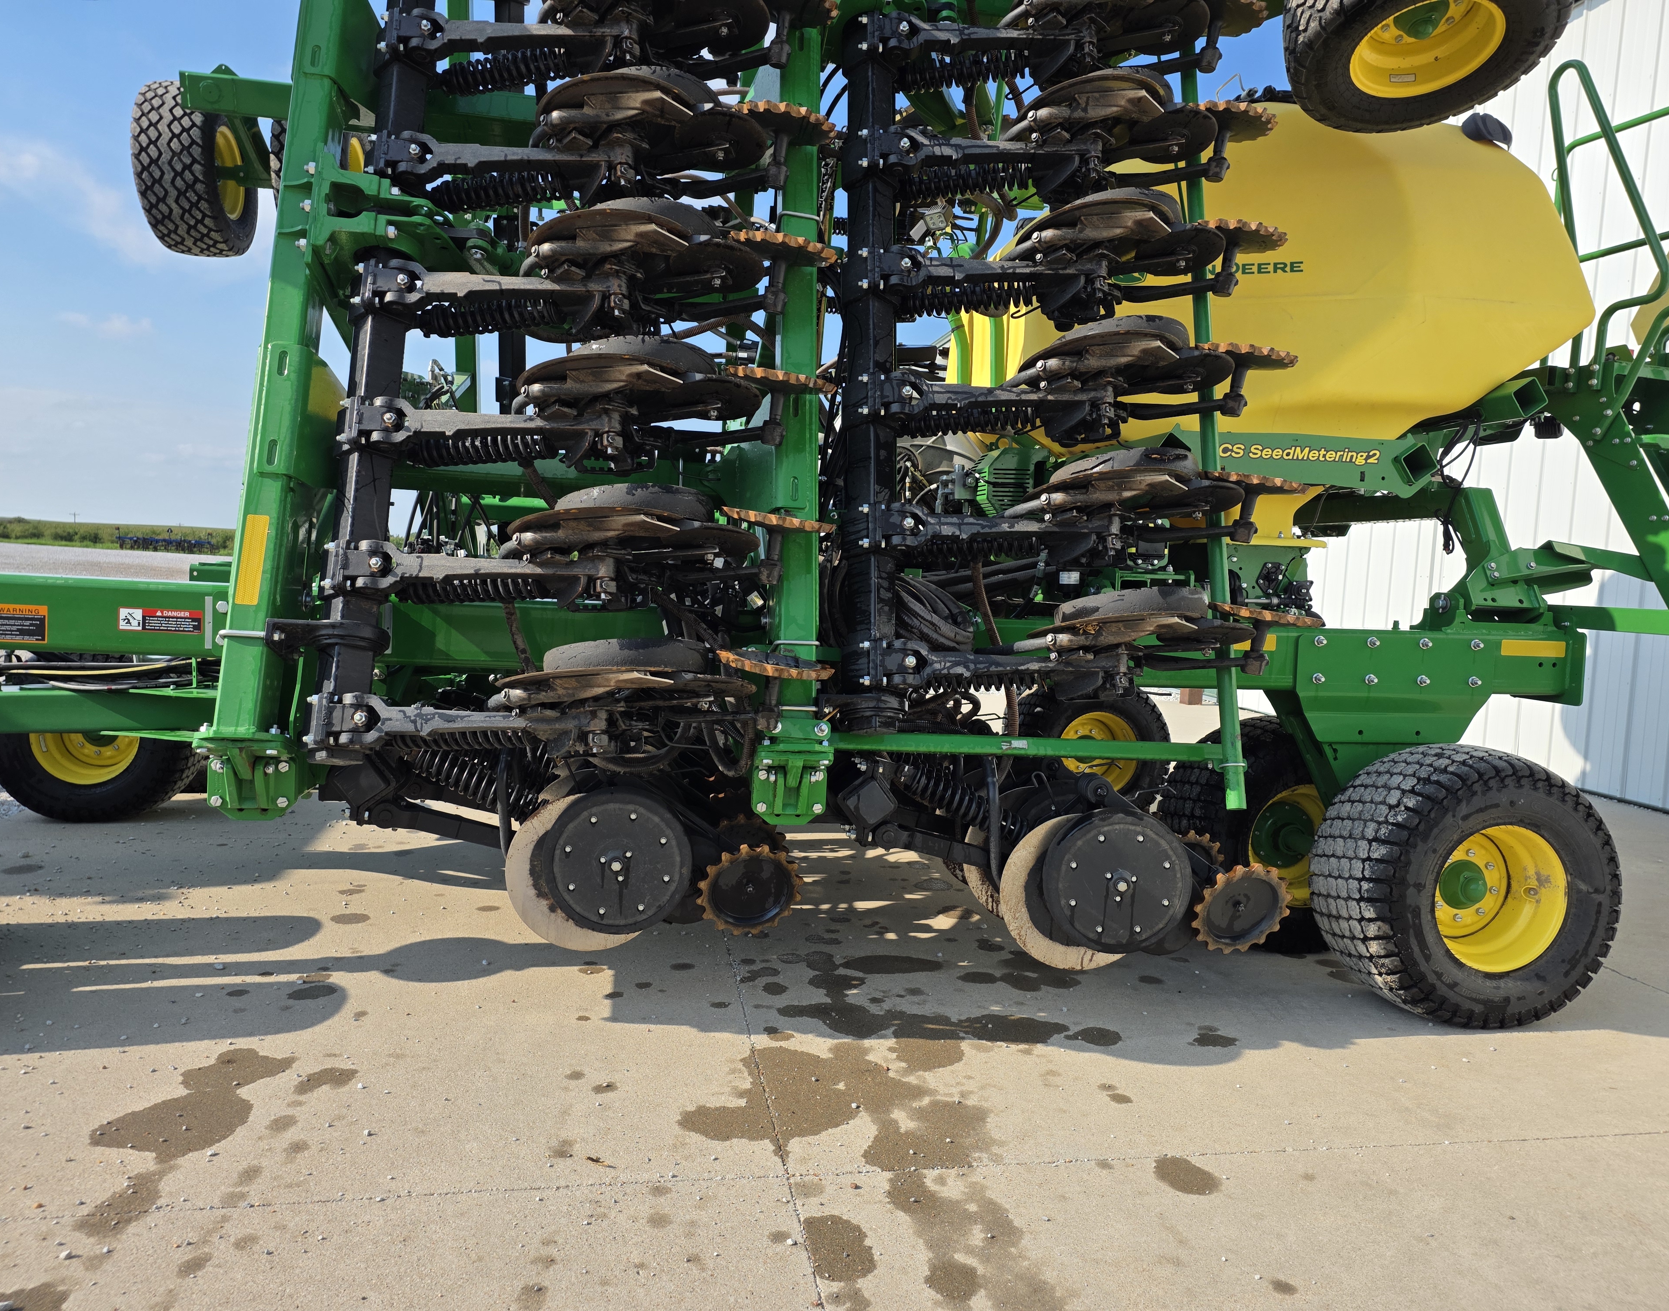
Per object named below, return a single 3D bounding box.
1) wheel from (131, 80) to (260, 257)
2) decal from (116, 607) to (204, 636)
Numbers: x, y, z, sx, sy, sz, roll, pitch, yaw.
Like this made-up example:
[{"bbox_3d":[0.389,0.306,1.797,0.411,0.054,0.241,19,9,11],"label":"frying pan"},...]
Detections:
[{"bbox_3d":[-3.274,-2.492,5.983,0.360,0.840,0.840,2,5,-8],"label":"wheel"},{"bbox_3d":[-2.319,-0.118,4.000,0.266,0.077,0.003,3,4,-9],"label":"decal"}]

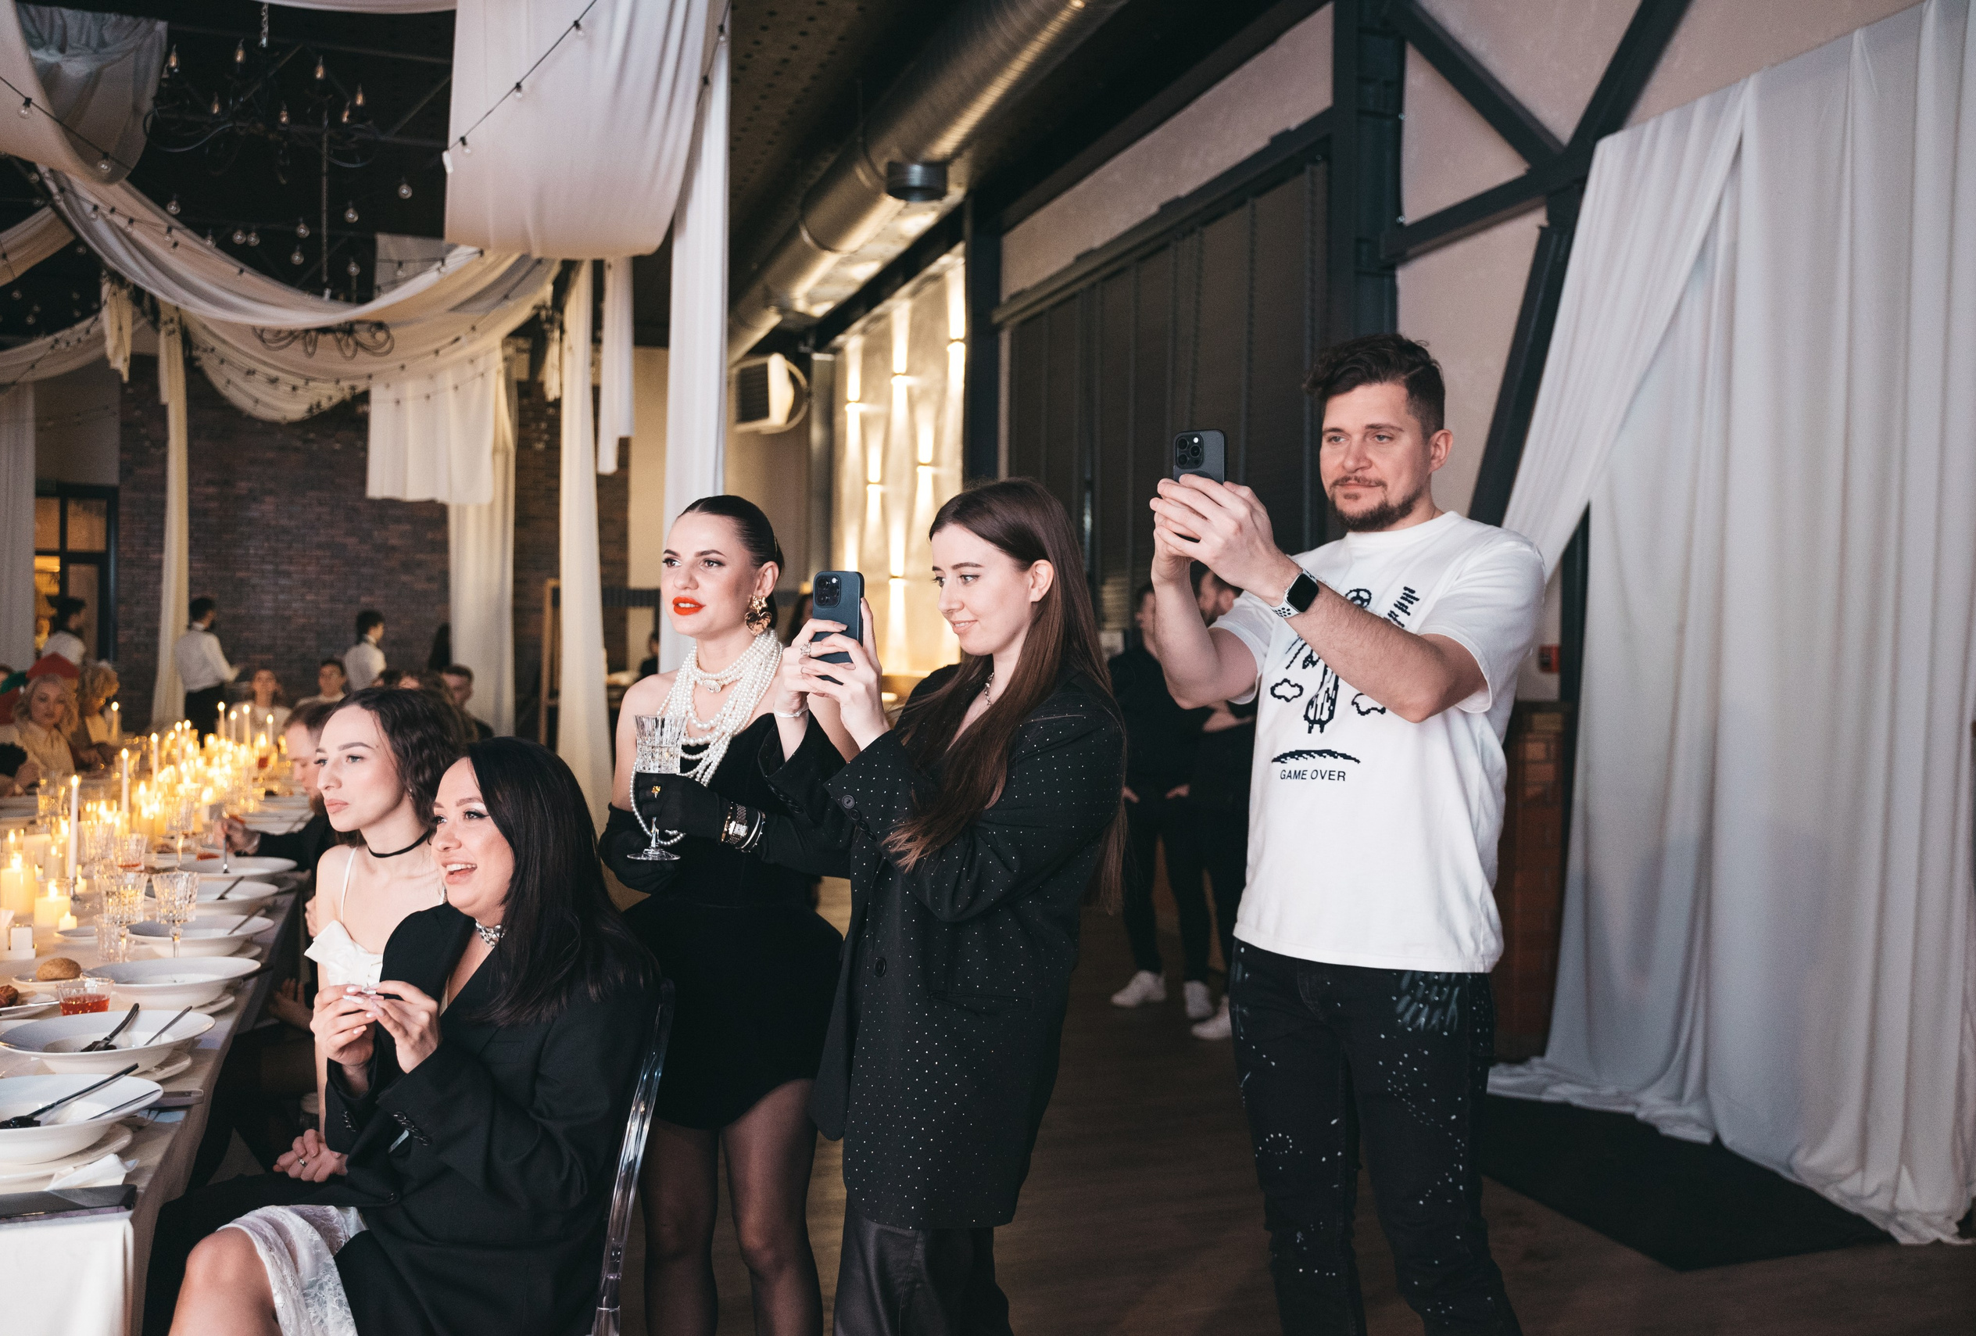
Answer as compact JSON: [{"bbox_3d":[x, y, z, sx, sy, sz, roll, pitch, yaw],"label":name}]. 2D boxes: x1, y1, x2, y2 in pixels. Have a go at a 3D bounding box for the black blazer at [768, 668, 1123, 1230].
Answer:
[{"bbox_3d":[-0.053,0.373,2.090,0.490,0.750,0.450,1,0,-41],"label":"black blazer"}]

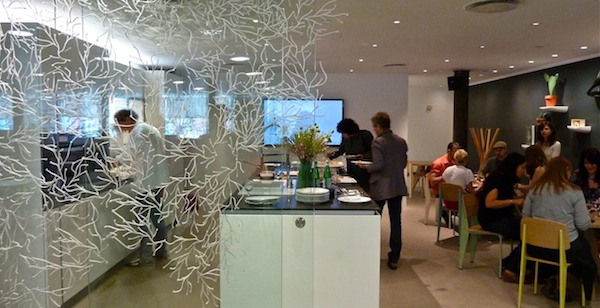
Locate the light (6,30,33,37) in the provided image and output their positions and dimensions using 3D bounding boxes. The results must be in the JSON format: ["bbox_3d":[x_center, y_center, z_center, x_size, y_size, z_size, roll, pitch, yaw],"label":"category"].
[{"bbox_3d":[-2.832,-1.218,4.393,0.240,0.030,0.240,0,4,0],"label":"light"}]

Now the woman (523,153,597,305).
[{"bbox_3d":[2.439,0.717,4.016,0.740,1.340,0.510,-3,5,-35],"label":"woman"}]

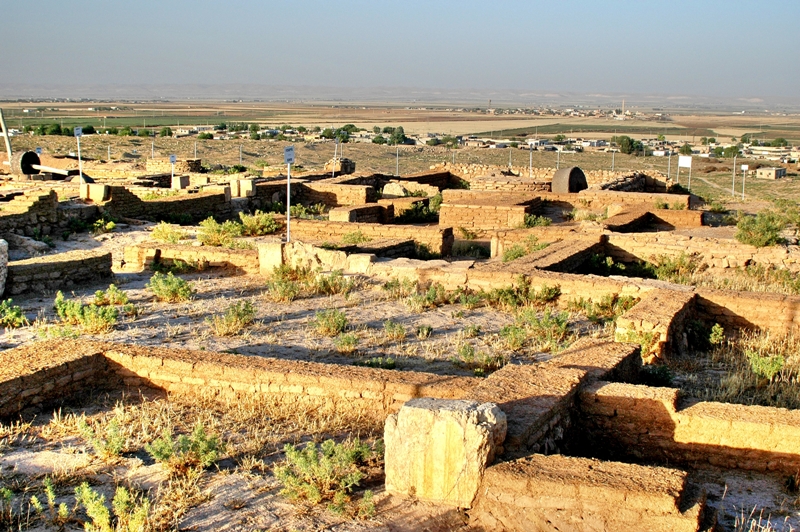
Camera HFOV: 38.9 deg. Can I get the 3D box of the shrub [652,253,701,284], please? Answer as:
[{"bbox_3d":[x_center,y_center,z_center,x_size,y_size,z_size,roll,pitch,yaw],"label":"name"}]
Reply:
[{"bbox_3d":[5.289,-0.003,21.846,0.891,0.500,0.757,0,8,0],"label":"shrub"}]

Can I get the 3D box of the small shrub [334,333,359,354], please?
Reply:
[{"bbox_3d":[-0.728,1.052,15.393,0.317,0.281,0.301,0,8,-3],"label":"small shrub"}]

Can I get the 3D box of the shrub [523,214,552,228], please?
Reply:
[{"bbox_3d":[3.638,-1.202,30.117,0.770,0.315,0.616,0,8,0],"label":"shrub"}]

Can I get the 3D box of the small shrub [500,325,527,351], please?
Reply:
[{"bbox_3d":[1.574,0.990,15.672,0.350,0.339,0.332,1,8,6],"label":"small shrub"}]

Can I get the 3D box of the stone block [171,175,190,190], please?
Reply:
[{"bbox_3d":[-8.029,-3.091,41.664,0.420,0.520,0.500,6,10,35],"label":"stone block"}]

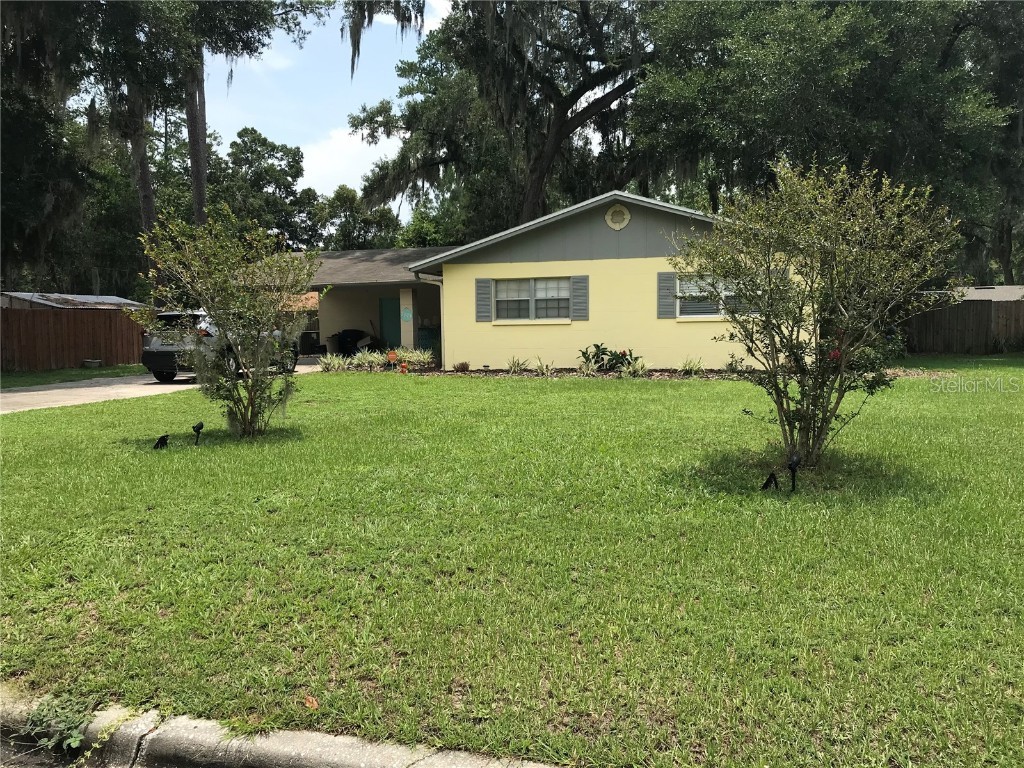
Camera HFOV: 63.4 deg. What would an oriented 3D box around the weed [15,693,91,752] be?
[{"bbox_3d":[-1.668,1.234,3.020,0.250,0.130,0.190,1,5,16],"label":"weed"}]

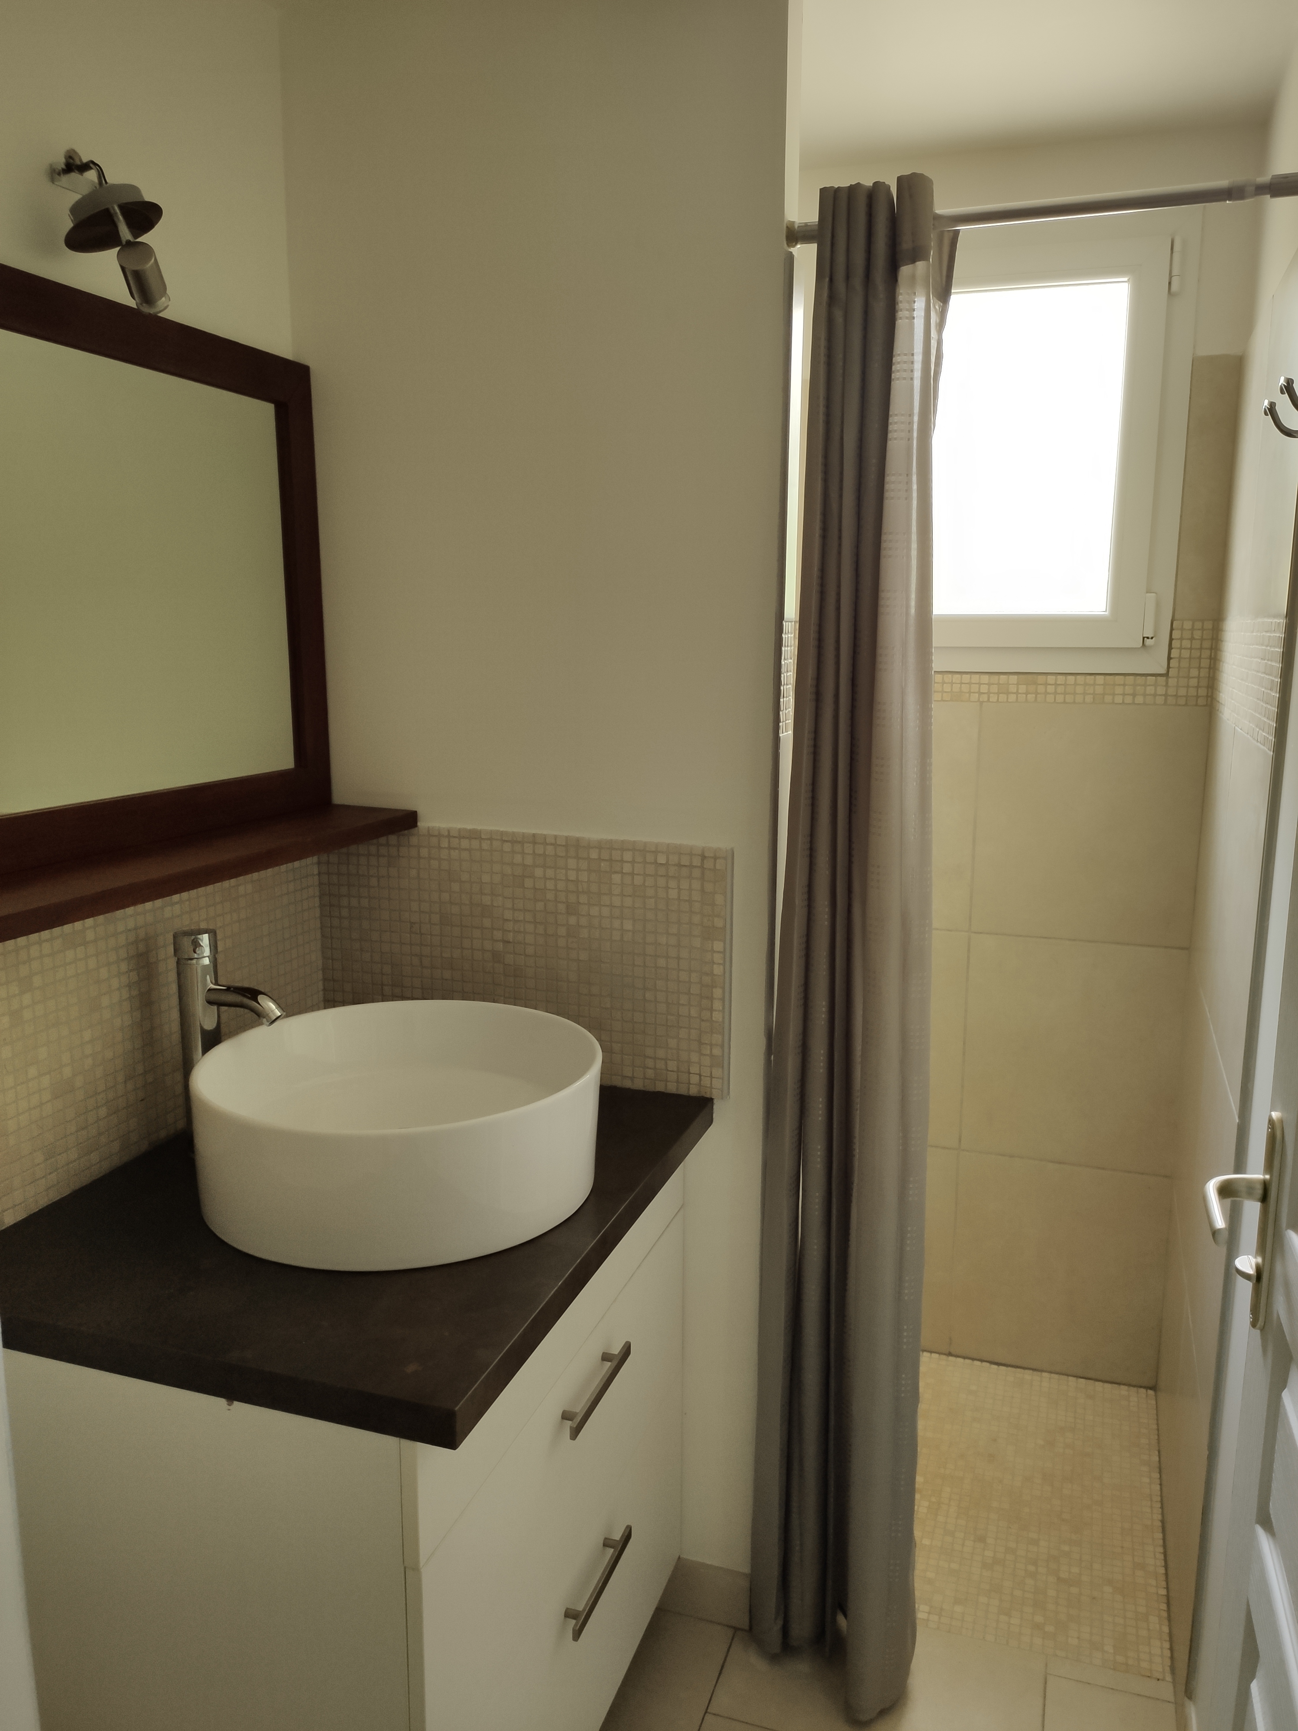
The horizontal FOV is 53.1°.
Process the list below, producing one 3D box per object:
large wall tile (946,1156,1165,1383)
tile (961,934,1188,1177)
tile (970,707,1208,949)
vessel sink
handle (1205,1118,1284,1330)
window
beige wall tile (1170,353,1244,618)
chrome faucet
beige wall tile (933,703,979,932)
[{"bbox_3d":[0.821,0.809,2.619,0.402,0.446,0.010,4,11,19],"label":"large wall tile"},{"bbox_3d":[0.822,0.365,2.539,0.402,0.454,0.010,4,11,19],"label":"tile"},{"bbox_3d":[0.824,-0.078,2.458,0.409,0.447,0.010,4,11,19],"label":"tile"},{"bbox_3d":[-0.294,0.303,1.554,0.470,0.154,0.470,0,10,0],"label":"vessel sink"},{"bbox_3d":[0.542,0.333,1.191,0.062,0.200,0.140,3,11,17],"label":"handle"},{"bbox_3d":[0.657,-0.759,2.410,0.618,0.794,0.070,4,11,19],"label":"window"},{"bbox_3d":[0.984,-0.664,2.297,0.080,0.451,0.010,4,11,19],"label":"beige wall tile"},{"bbox_3d":[-0.514,0.225,1.613,0.152,0.284,0.052,4,11,19],"label":"chrome faucet"},{"bbox_3d":[0.417,-0.104,2.596,0.447,0.447,0.010,4,11,19],"label":"beige wall tile"}]

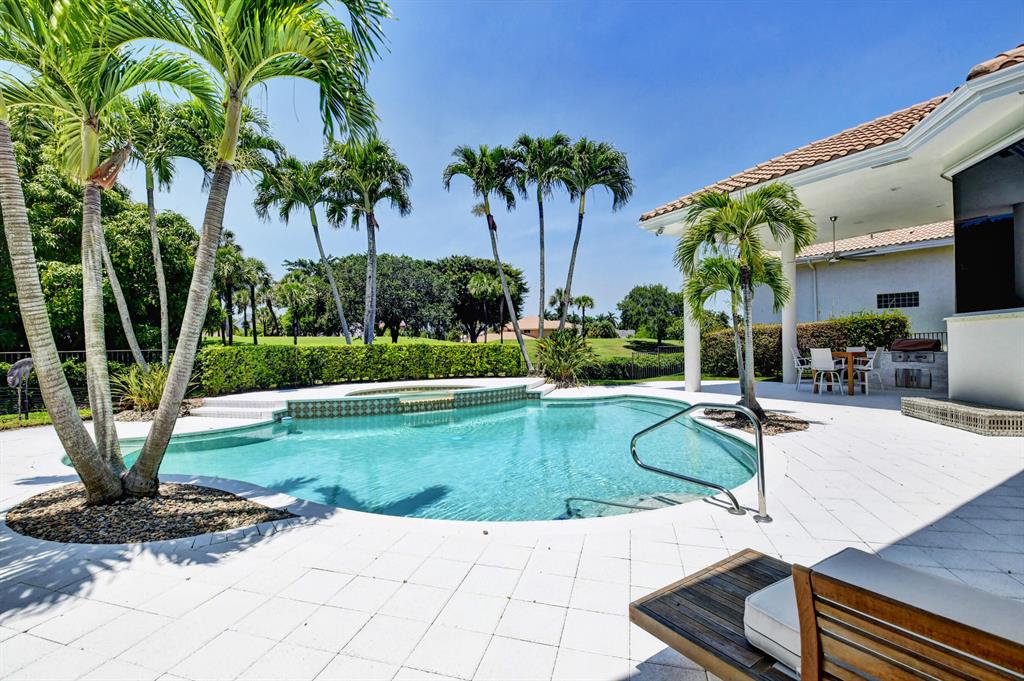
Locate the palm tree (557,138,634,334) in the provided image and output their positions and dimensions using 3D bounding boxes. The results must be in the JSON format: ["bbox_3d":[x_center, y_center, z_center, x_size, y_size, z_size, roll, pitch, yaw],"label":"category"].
[{"bbox_3d":[2.547,-2.665,13.829,2.655,7.816,2.500,-1,-1,0],"label":"palm tree"}]

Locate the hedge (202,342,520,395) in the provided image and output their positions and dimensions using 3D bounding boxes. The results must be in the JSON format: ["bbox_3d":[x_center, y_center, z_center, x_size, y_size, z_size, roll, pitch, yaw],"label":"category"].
[{"bbox_3d":[-3.221,0.661,11.363,8.100,1.100,0.800,0,0,-36],"label":"hedge"}]

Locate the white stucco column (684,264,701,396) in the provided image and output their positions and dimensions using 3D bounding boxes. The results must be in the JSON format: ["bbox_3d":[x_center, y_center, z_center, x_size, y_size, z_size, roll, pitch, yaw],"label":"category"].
[{"bbox_3d":[4.859,-0.697,11.459,0.390,4.100,0.390,0,0,-29],"label":"white stucco column"}]

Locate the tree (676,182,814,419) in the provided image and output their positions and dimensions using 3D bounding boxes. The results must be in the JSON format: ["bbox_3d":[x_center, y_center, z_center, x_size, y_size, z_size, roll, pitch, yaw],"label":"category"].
[{"bbox_3d":[4.243,-0.712,7.759,2.350,4.100,2.300,0,0,0],"label":"tree"}]

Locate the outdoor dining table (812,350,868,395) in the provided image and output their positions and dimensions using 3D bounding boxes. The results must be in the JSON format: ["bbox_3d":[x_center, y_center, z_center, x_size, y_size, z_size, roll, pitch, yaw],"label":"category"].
[{"bbox_3d":[7.848,0.776,10.211,0.900,0.950,0.900,0,-1,-34],"label":"outdoor dining table"}]

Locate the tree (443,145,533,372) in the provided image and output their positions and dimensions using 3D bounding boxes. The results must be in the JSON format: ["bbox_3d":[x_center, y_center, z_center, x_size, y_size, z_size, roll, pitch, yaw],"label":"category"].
[{"bbox_3d":[-0.832,-2.752,14.717,3.000,7.950,2.900,0,0,0],"label":"tree"}]

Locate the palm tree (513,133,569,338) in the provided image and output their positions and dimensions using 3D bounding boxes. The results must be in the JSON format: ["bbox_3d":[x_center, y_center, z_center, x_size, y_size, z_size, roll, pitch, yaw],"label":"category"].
[{"bbox_3d":[1.027,-2.978,14.918,2.300,8.400,2.300,0,0,0],"label":"palm tree"}]

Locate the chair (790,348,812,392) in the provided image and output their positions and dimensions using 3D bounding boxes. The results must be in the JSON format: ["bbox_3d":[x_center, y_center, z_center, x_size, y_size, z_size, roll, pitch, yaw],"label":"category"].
[{"bbox_3d":[7.919,0.790,11.452,0.560,1.120,0.600,0,0,-40],"label":"chair"}]

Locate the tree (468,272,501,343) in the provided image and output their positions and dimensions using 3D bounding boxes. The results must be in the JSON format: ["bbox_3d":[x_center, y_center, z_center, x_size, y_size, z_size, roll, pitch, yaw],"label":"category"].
[{"bbox_3d":[-2.742,-3.208,42.037,3.153,7.007,3.153,-1,-1,0],"label":"tree"}]

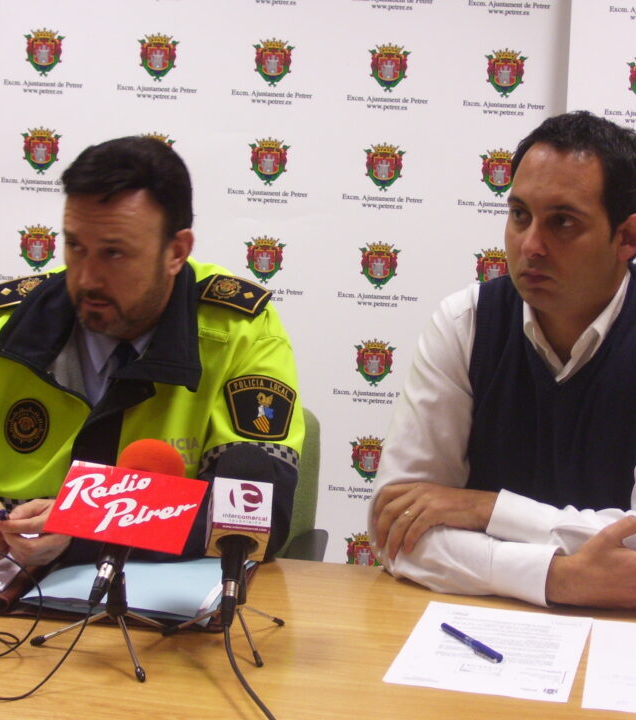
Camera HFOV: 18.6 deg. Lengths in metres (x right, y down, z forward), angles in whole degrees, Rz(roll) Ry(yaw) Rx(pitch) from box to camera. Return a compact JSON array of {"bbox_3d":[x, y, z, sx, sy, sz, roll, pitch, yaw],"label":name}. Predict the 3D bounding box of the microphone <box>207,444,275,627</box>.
[{"bbox_3d":[-0.096,0.205,2.300,0.068,0.068,0.243,7,55,-6],"label":"microphone"}]

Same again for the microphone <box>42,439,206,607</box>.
[{"bbox_3d":[-0.215,0.194,2.274,0.172,0.080,0.226,8,55,18],"label":"microphone"}]

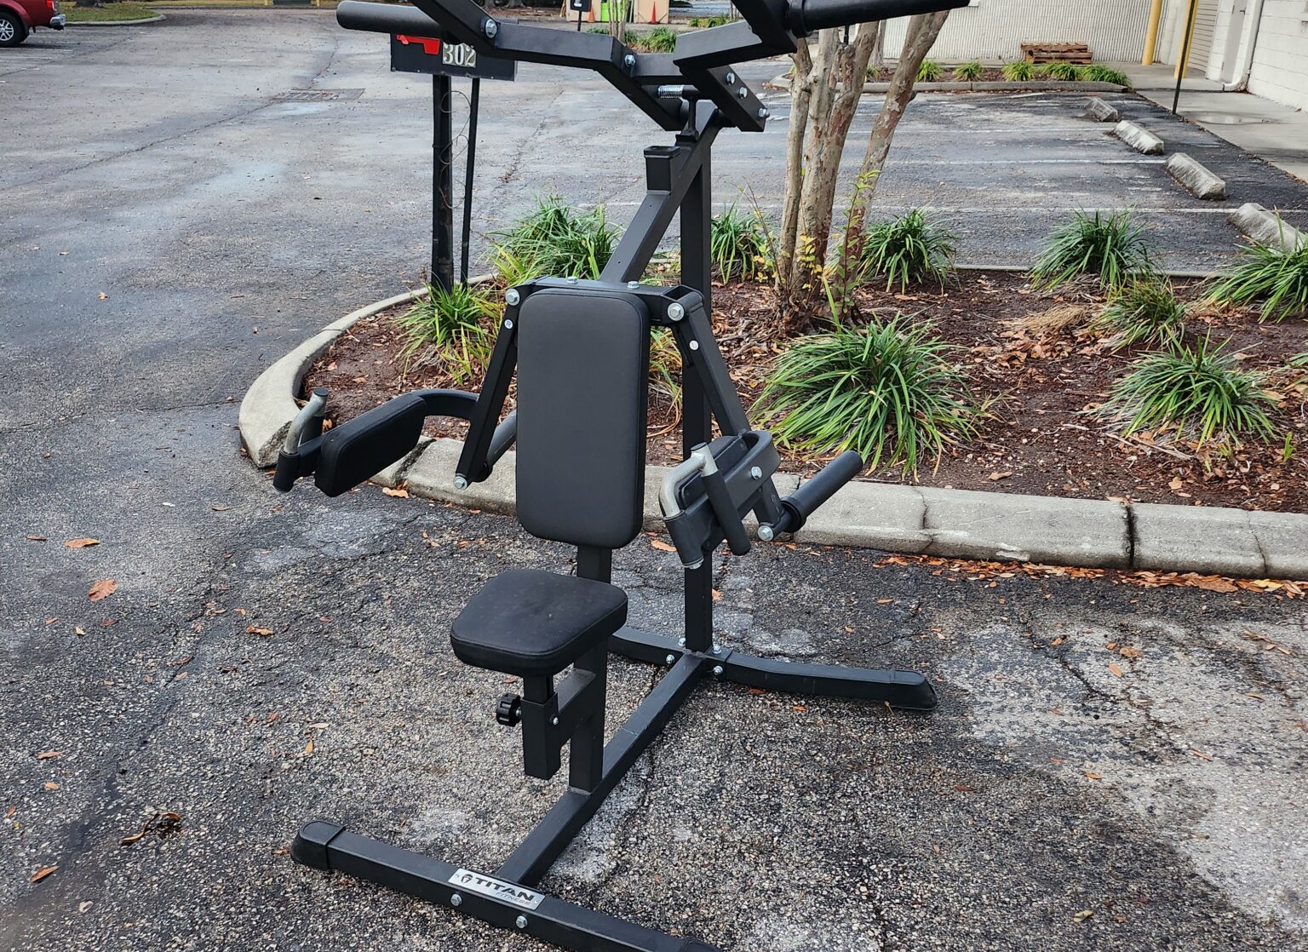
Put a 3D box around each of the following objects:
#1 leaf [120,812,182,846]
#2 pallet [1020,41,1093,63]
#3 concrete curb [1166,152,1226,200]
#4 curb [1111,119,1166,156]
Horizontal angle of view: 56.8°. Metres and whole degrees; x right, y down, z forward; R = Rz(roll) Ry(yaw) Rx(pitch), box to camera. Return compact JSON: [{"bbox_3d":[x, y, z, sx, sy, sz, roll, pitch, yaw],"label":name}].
[{"bbox_3d":[-0.995,0.697,2.394,0.106,0.030,0.057,-16,28,-35],"label":"leaf"},{"bbox_3d":[7.068,-7.467,21.352,1.250,0.290,1.050,5,23,10],"label":"pallet"},{"bbox_3d":[4.935,-2.738,11.007,0.200,0.140,1.780,5,23,10],"label":"concrete curb"},{"bbox_3d":[5.400,-3.781,13.490,0.200,0.140,1.780,5,23,10],"label":"curb"}]

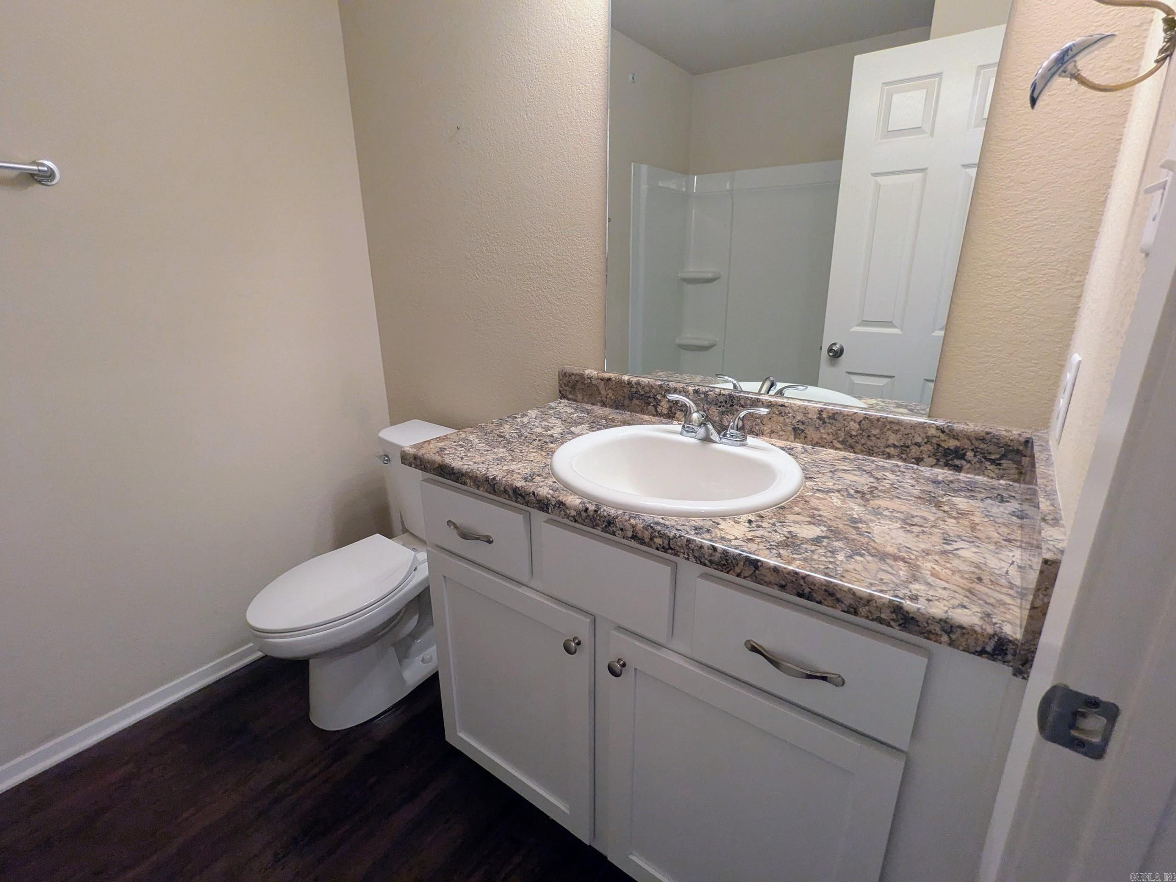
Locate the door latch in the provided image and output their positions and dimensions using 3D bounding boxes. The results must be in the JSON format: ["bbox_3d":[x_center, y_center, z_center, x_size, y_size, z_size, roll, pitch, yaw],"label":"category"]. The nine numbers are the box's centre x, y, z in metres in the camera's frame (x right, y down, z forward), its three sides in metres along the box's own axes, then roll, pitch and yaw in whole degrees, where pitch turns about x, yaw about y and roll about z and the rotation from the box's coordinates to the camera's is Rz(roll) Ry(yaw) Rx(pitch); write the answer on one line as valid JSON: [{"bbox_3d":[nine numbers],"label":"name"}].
[{"bbox_3d":[0.408,0.231,0.453,0.047,0.057,0.010,13,22,35],"label":"door latch"}]

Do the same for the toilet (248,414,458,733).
[{"bbox_3d":[-0.656,0.412,1.693,0.437,0.754,0.719,13,22,35],"label":"toilet"}]

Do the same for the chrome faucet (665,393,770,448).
[{"bbox_3d":[0.246,-0.037,1.105,0.229,0.084,0.136,13,22,35],"label":"chrome faucet"}]

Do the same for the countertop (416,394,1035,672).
[{"bbox_3d":[0.185,0.060,1.044,1.050,0.040,0.529,13,22,35],"label":"countertop"}]

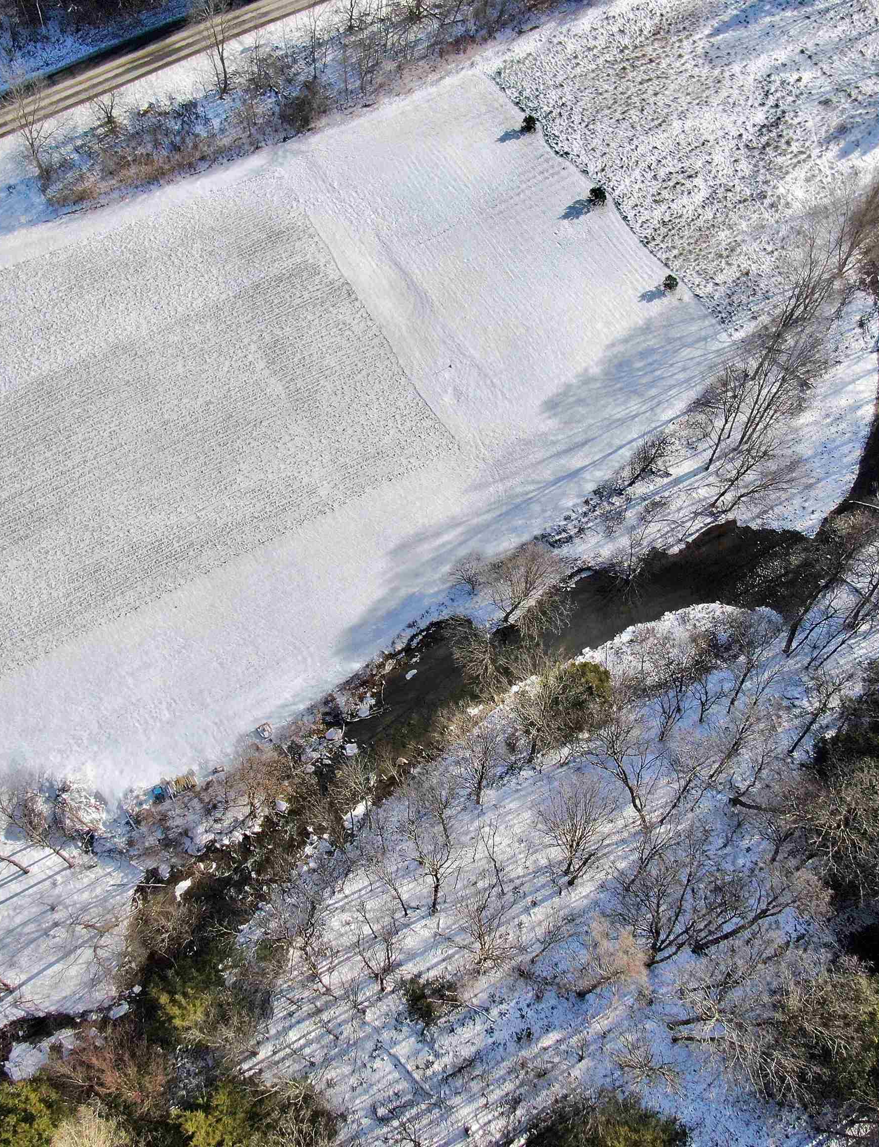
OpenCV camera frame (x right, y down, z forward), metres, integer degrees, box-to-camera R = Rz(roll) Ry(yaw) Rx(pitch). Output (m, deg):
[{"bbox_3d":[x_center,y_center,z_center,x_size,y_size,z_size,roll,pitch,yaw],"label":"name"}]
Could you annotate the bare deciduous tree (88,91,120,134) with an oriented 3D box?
[{"bbox_3d":[-42.945,-58.686,135.941,4.560,5.709,4.560,0,63,-1],"label":"bare deciduous tree"}]

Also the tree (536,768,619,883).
[{"bbox_3d":[11.443,22.116,89.619,8.005,16.429,8.005,0,63,-1],"label":"tree"}]

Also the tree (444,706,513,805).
[{"bbox_3d":[3.481,16.497,93.560,6.878,14.303,6.878,0,63,-1],"label":"tree"}]

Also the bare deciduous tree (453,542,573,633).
[{"bbox_3d":[6.810,1.857,102.988,10.613,10.820,9.552,0,63,-1],"label":"bare deciduous tree"}]

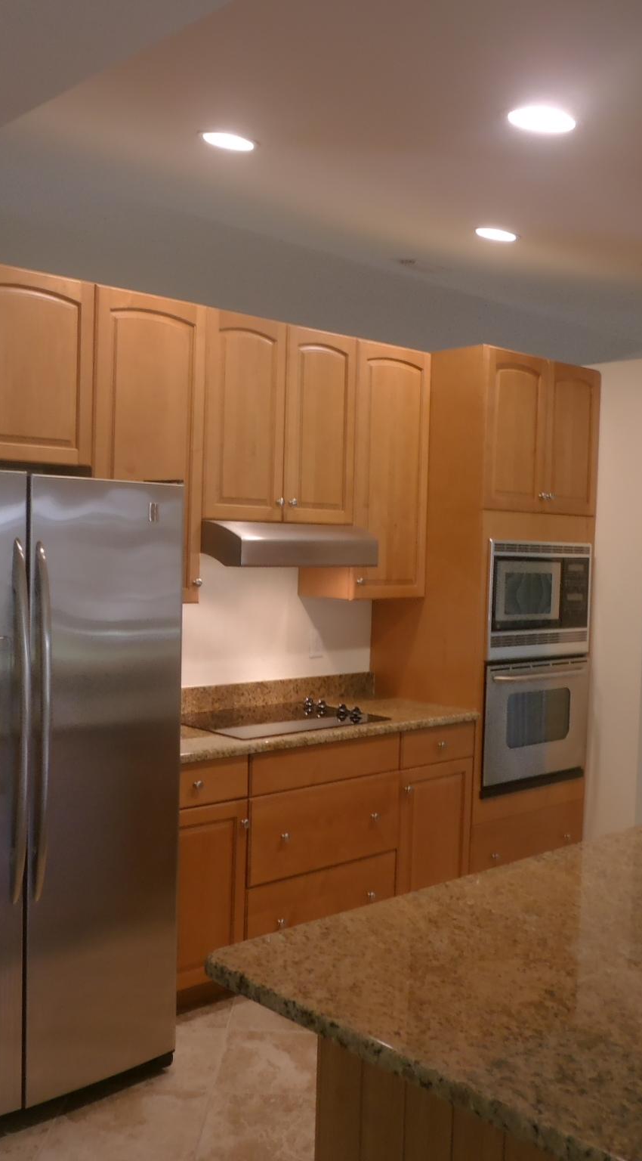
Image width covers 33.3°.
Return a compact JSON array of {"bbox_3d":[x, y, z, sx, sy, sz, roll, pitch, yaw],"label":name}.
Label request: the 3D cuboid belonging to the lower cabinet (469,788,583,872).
[{"bbox_3d":[0.751,1.169,5.080,0.838,0.340,0.603,-1,3,-43],"label":"lower cabinet"}]

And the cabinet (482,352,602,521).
[{"bbox_3d":[0.787,-0.656,5.037,0.857,0.690,0.633,-1,3,-43],"label":"cabinet"}]

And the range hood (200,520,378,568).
[{"bbox_3d":[-0.205,-0.146,4.248,0.745,0.169,0.490,-1,3,-43],"label":"range hood"}]

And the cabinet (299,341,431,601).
[{"bbox_3d":[0.196,-0.466,4.709,0.455,1.073,0.330,-1,3,-43],"label":"cabinet"}]

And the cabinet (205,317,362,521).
[{"bbox_3d":[-0.252,-0.616,4.289,0.770,0.765,0.330,-1,3,-43],"label":"cabinet"}]

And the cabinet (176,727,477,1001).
[{"bbox_3d":[-0.183,1.024,4.237,1.677,0.866,0.625,-1,3,-43],"label":"cabinet"}]

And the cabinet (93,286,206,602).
[{"bbox_3d":[-0.708,-0.458,3.878,0.459,1.073,0.330,-1,3,-43],"label":"cabinet"}]

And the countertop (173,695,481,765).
[{"bbox_3d":[-0.169,0.573,4.216,1.677,0.042,0.641,-1,3,-43],"label":"countertop"}]

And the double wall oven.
[{"bbox_3d":[0.783,0.369,5.027,0.756,1.105,0.623,-1,3,-43],"label":"double wall oven"}]

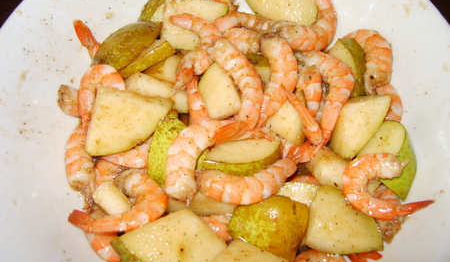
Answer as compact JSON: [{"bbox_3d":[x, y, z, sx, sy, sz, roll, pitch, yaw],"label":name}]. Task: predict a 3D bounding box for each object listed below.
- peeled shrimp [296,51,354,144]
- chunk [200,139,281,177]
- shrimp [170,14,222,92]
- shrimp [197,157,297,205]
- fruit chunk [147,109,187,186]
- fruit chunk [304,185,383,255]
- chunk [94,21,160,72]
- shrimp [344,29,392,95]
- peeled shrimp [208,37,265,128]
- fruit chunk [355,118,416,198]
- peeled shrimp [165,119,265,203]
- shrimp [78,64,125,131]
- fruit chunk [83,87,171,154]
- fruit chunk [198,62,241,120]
[{"bbox_3d":[0.064,-0.021,0.288,0.034,0.017,0.057,-2,65,-1],"label":"peeled shrimp"},{"bbox_3d":[0.009,0.016,0.271,0.048,0.019,0.024,-2,65,-1],"label":"chunk"},{"bbox_3d":[-0.019,-0.051,0.296,0.035,0.018,0.057,0,65,0],"label":"shrimp"},{"bbox_3d":[0.013,0.029,0.253,0.057,0.017,0.022,-8,65,-4],"label":"shrimp"},{"bbox_3d":[-0.030,0.010,0.274,0.032,0.024,0.047,0,65,0],"label":"fruit chunk"},{"bbox_3d":[0.066,0.050,0.256,0.041,0.020,0.037,-6,65,-2],"label":"fruit chunk"},{"bbox_3d":[-0.067,-0.057,0.309,0.048,0.022,0.027,-28,67,-12],"label":"chunk"},{"bbox_3d":[0.096,-0.047,0.305,0.029,0.016,0.042,-5,65,-2],"label":"shrimp"},{"bbox_3d":[0.007,-0.032,0.284,0.025,0.018,0.066,-28,68,-12],"label":"peeled shrimp"},{"bbox_3d":[0.098,0.018,0.276,0.032,0.023,0.044,16,66,8],"label":"fruit chunk"},{"bbox_3d":[-0.010,0.009,0.259,0.033,0.018,0.066,41,71,17],"label":"peeled shrimp"},{"bbox_3d":[-0.077,-0.021,0.286,0.032,0.017,0.044,3,65,1],"label":"shrimp"},{"bbox_3d":[-0.058,-0.004,0.273,0.048,0.020,0.044,6,65,3],"label":"fruit chunk"},{"bbox_3d":[-0.004,-0.025,0.291,0.025,0.018,0.037,-12,65,-5],"label":"fruit chunk"}]

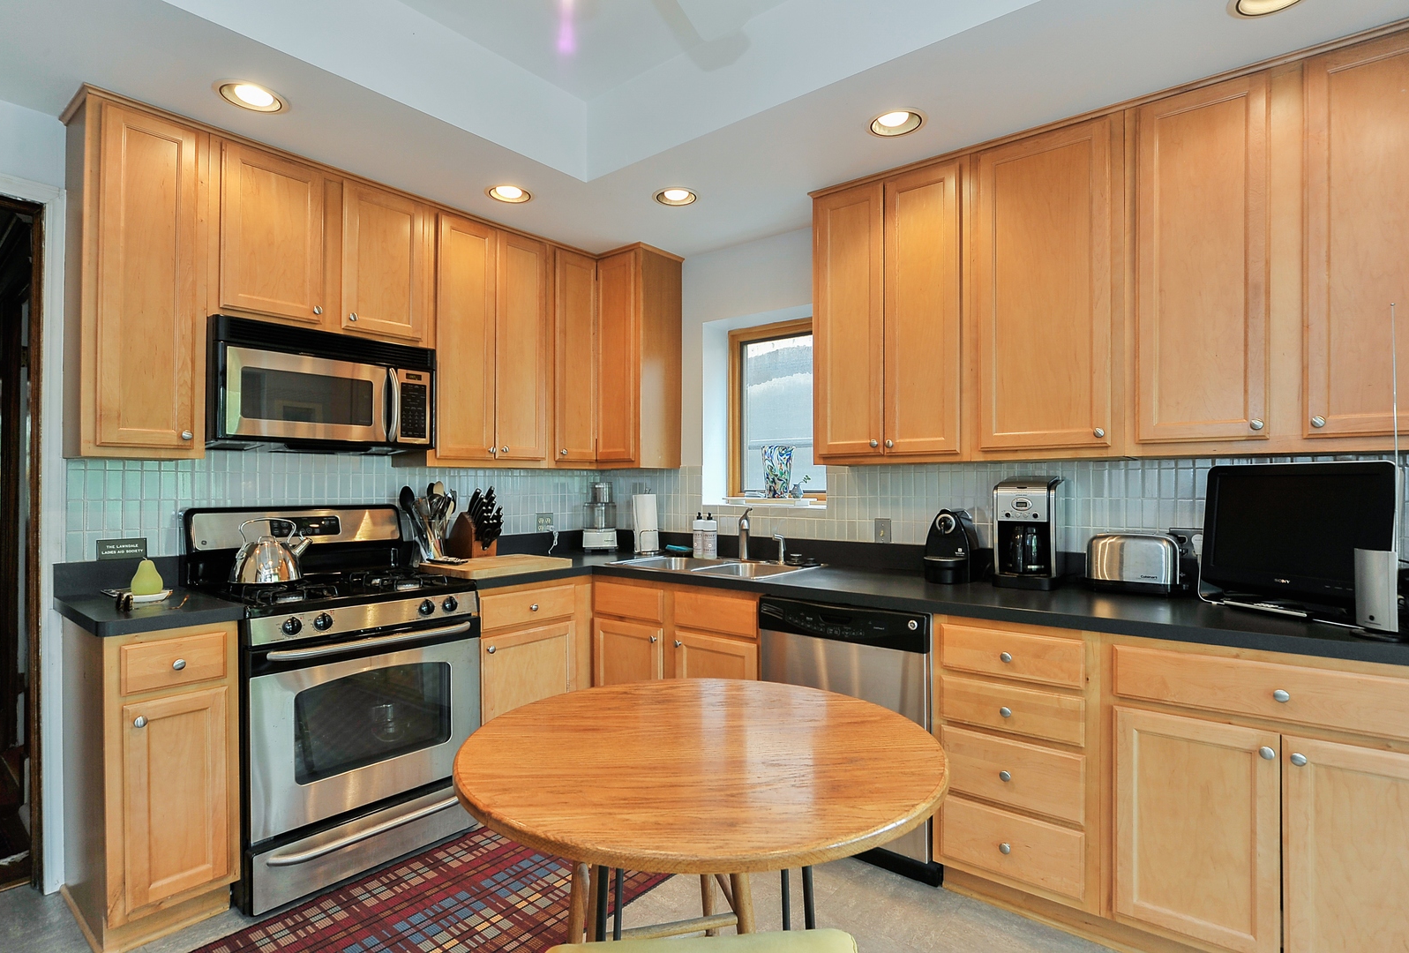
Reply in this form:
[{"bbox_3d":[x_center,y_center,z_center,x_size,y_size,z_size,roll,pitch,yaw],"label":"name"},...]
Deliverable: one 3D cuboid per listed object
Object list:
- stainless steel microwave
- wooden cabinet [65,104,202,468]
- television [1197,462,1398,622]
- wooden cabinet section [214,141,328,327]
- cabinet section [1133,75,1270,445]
[{"bbox_3d":[-1.455,-0.307,2.550,0.405,0.409,0.755,0,-1,39],"label":"stainless steel microwave"},{"bbox_3d":[-1.819,-0.586,2.167,0.320,1.065,0.299,0,-1,39],"label":"wooden cabinet"},{"bbox_3d":[1.624,0.172,1.854,0.135,0.415,0.440,0,-1,-22],"label":"television"},{"bbox_3d":[-1.601,-0.821,2.427,0.308,0.567,0.362,0,0,39],"label":"wooden cabinet section"},{"bbox_3d":[1.501,-0.589,2.040,0.336,1.019,0.308,0,0,39],"label":"cabinet section"}]

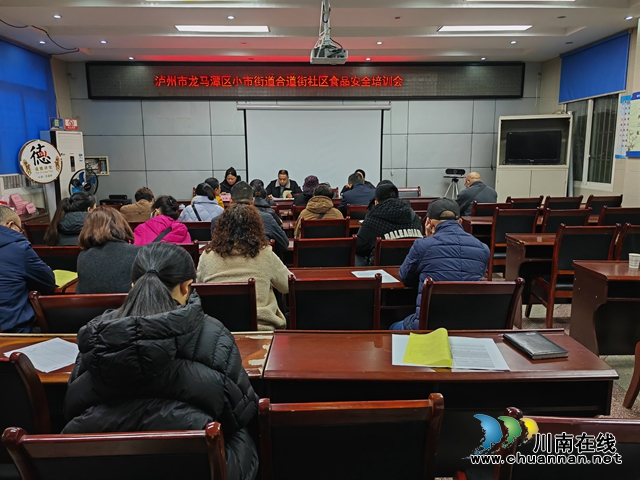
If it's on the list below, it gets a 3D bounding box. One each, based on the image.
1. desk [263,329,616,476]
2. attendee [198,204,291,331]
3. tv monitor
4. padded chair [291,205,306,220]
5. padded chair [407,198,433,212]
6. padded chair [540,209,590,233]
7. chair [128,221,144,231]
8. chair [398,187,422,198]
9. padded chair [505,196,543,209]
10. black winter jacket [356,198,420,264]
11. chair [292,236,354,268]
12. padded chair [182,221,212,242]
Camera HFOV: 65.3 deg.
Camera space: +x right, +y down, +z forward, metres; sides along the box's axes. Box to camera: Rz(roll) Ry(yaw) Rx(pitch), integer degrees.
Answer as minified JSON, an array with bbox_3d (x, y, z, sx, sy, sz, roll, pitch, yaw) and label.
[{"bbox_3d":[0.423,0.799,1.993,1.230,0.760,0.430,0,10,0],"label":"desk"},{"bbox_3d":[-0.406,0.416,2.817,0.500,1.250,0.740,-1,11,-1],"label":"attendee"},{"bbox_3d":[3.303,-1.423,7.704,0.800,0.500,0.110,3,11,17],"label":"tv monitor"},{"bbox_3d":[-0.065,0.066,5.523,0.450,0.930,0.540,-1,10,-2],"label":"padded chair"},{"bbox_3d":[1.153,-0.010,6.004,0.460,0.955,0.570,0,10,0],"label":"padded chair"},{"bbox_3d":[2.411,0.113,5.179,0.460,0.930,0.540,-1,10,-3],"label":"padded chair"},{"bbox_3d":[-1.543,0.241,4.597,0.470,0.940,0.570,-1,11,-1],"label":"chair"},{"bbox_3d":[1.462,-0.351,7.918,0.450,0.928,0.530,-1,10,0],"label":"chair"},{"bbox_3d":[2.589,-0.122,6.569,0.450,0.928,0.530,-1,10,0],"label":"padded chair"},{"bbox_3d":[0.505,0.019,3.843,0.530,0.670,0.470,-1,10,0],"label":"black winter jacket"},{"bbox_3d":[0.044,0.376,3.842,0.460,0.955,0.570,0,10,0],"label":"chair"},{"bbox_3d":[-1.178,0.247,4.686,0.450,0.928,0.530,-1,10,0],"label":"padded chair"}]

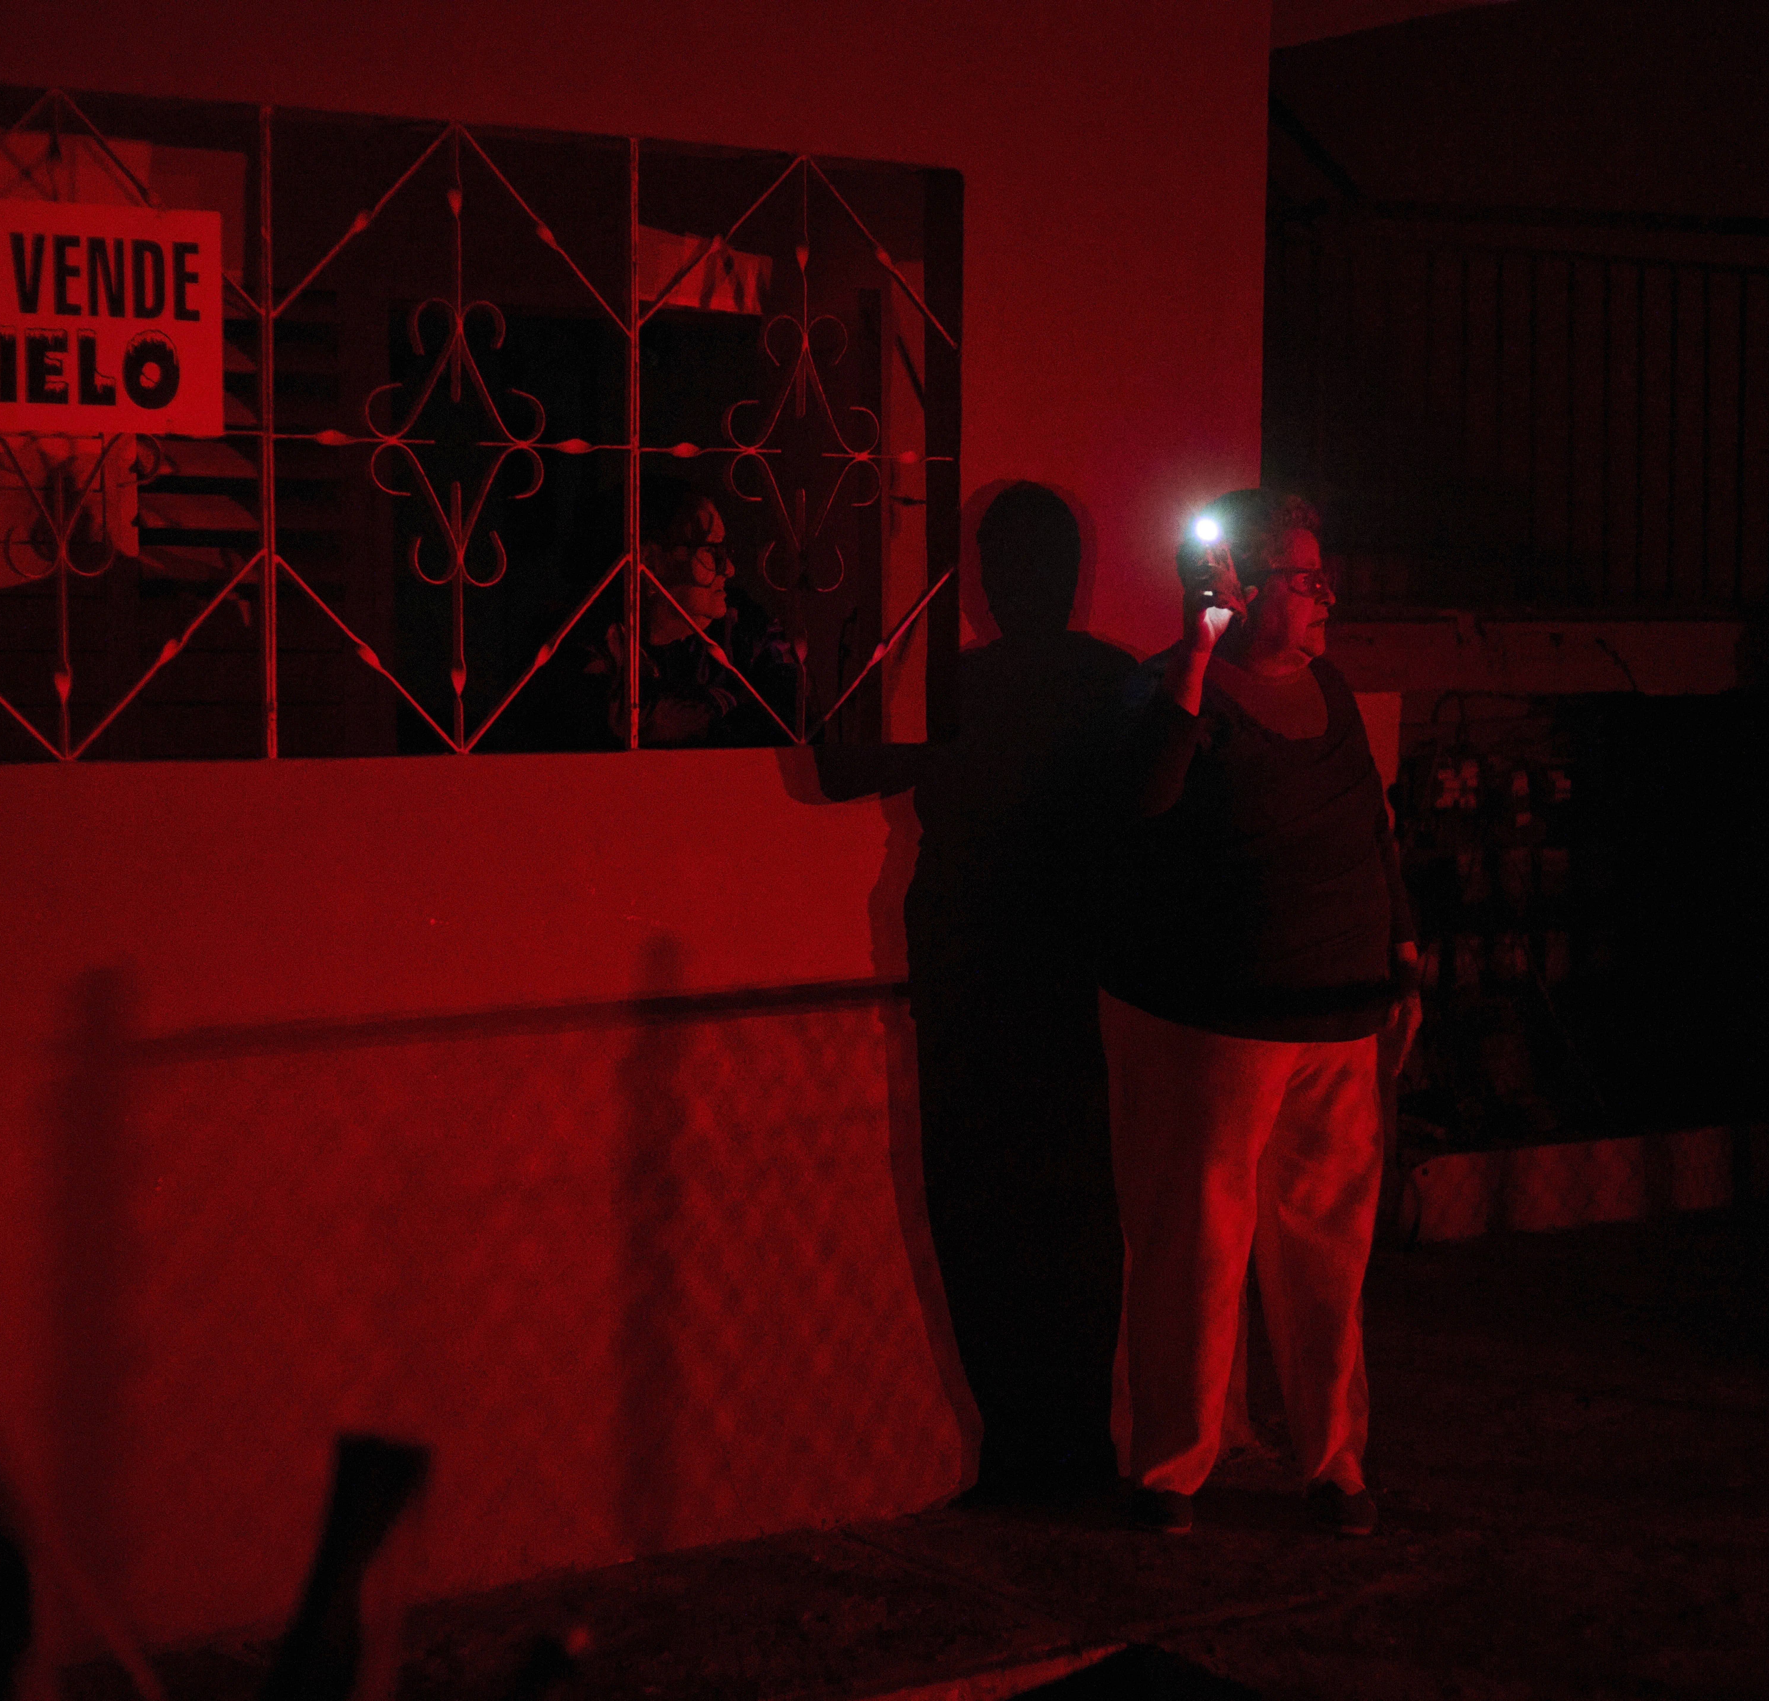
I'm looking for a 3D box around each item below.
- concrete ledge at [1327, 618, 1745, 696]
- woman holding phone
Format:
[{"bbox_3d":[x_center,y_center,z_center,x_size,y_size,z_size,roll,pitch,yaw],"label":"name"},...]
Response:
[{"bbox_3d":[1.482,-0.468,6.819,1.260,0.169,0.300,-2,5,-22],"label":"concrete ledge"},{"bbox_3d":[0.586,0.256,4.419,0.500,1.610,0.400,-3,6,-32],"label":"woman holding phone"}]

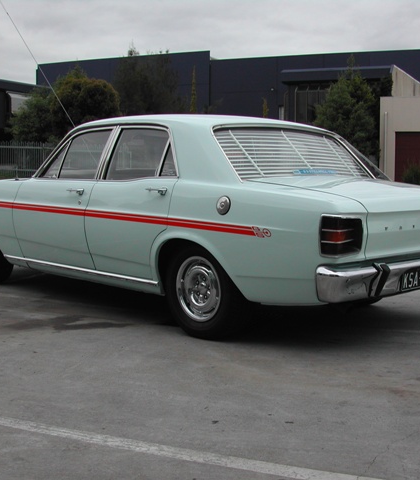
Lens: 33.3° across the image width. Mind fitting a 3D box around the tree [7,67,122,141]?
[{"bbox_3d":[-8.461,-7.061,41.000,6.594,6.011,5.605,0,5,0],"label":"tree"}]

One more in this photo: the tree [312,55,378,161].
[{"bbox_3d":[6.994,-6.123,36.000,3.279,6.456,3.279,0,5,0],"label":"tree"}]

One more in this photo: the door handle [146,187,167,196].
[{"bbox_3d":[-0.327,-0.292,4.201,0.050,0.050,0.188,-5,7,-43],"label":"door handle"}]

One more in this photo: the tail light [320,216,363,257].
[{"bbox_3d":[0.632,-0.018,3.394,0.250,0.190,0.110,-5,7,-43],"label":"tail light"}]

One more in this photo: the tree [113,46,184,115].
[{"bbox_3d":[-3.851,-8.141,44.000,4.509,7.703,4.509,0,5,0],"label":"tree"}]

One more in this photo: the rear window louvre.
[{"bbox_3d":[0.570,-0.549,4.551,1.250,0.440,0.090,-5,-38,-43],"label":"rear window louvre"}]

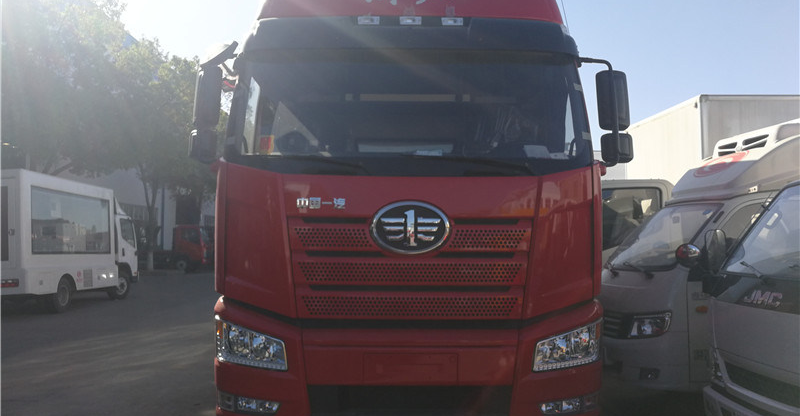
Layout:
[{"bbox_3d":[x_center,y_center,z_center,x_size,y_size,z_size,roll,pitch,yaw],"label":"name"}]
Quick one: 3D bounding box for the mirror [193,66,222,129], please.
[{"bbox_3d":[-1.299,-0.759,4.238,0.190,0.410,0.130,0,-4,9],"label":"mirror"}]

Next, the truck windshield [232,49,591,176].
[{"bbox_3d":[0.077,-0.648,4.123,2.300,0.910,0.420,1,-4,-1],"label":"truck windshield"}]

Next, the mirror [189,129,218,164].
[{"bbox_3d":[-1.322,-0.412,4.215,0.190,0.215,0.130,0,-4,9],"label":"mirror"}]

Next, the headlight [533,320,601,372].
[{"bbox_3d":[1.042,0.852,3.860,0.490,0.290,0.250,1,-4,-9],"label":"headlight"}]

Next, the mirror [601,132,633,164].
[{"bbox_3d":[1.487,-0.404,4.271,0.200,0.210,0.130,1,-4,-11],"label":"mirror"}]

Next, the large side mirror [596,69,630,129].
[{"bbox_3d":[1.468,-0.736,4.292,0.205,0.415,0.130,1,-4,-11],"label":"large side mirror"}]

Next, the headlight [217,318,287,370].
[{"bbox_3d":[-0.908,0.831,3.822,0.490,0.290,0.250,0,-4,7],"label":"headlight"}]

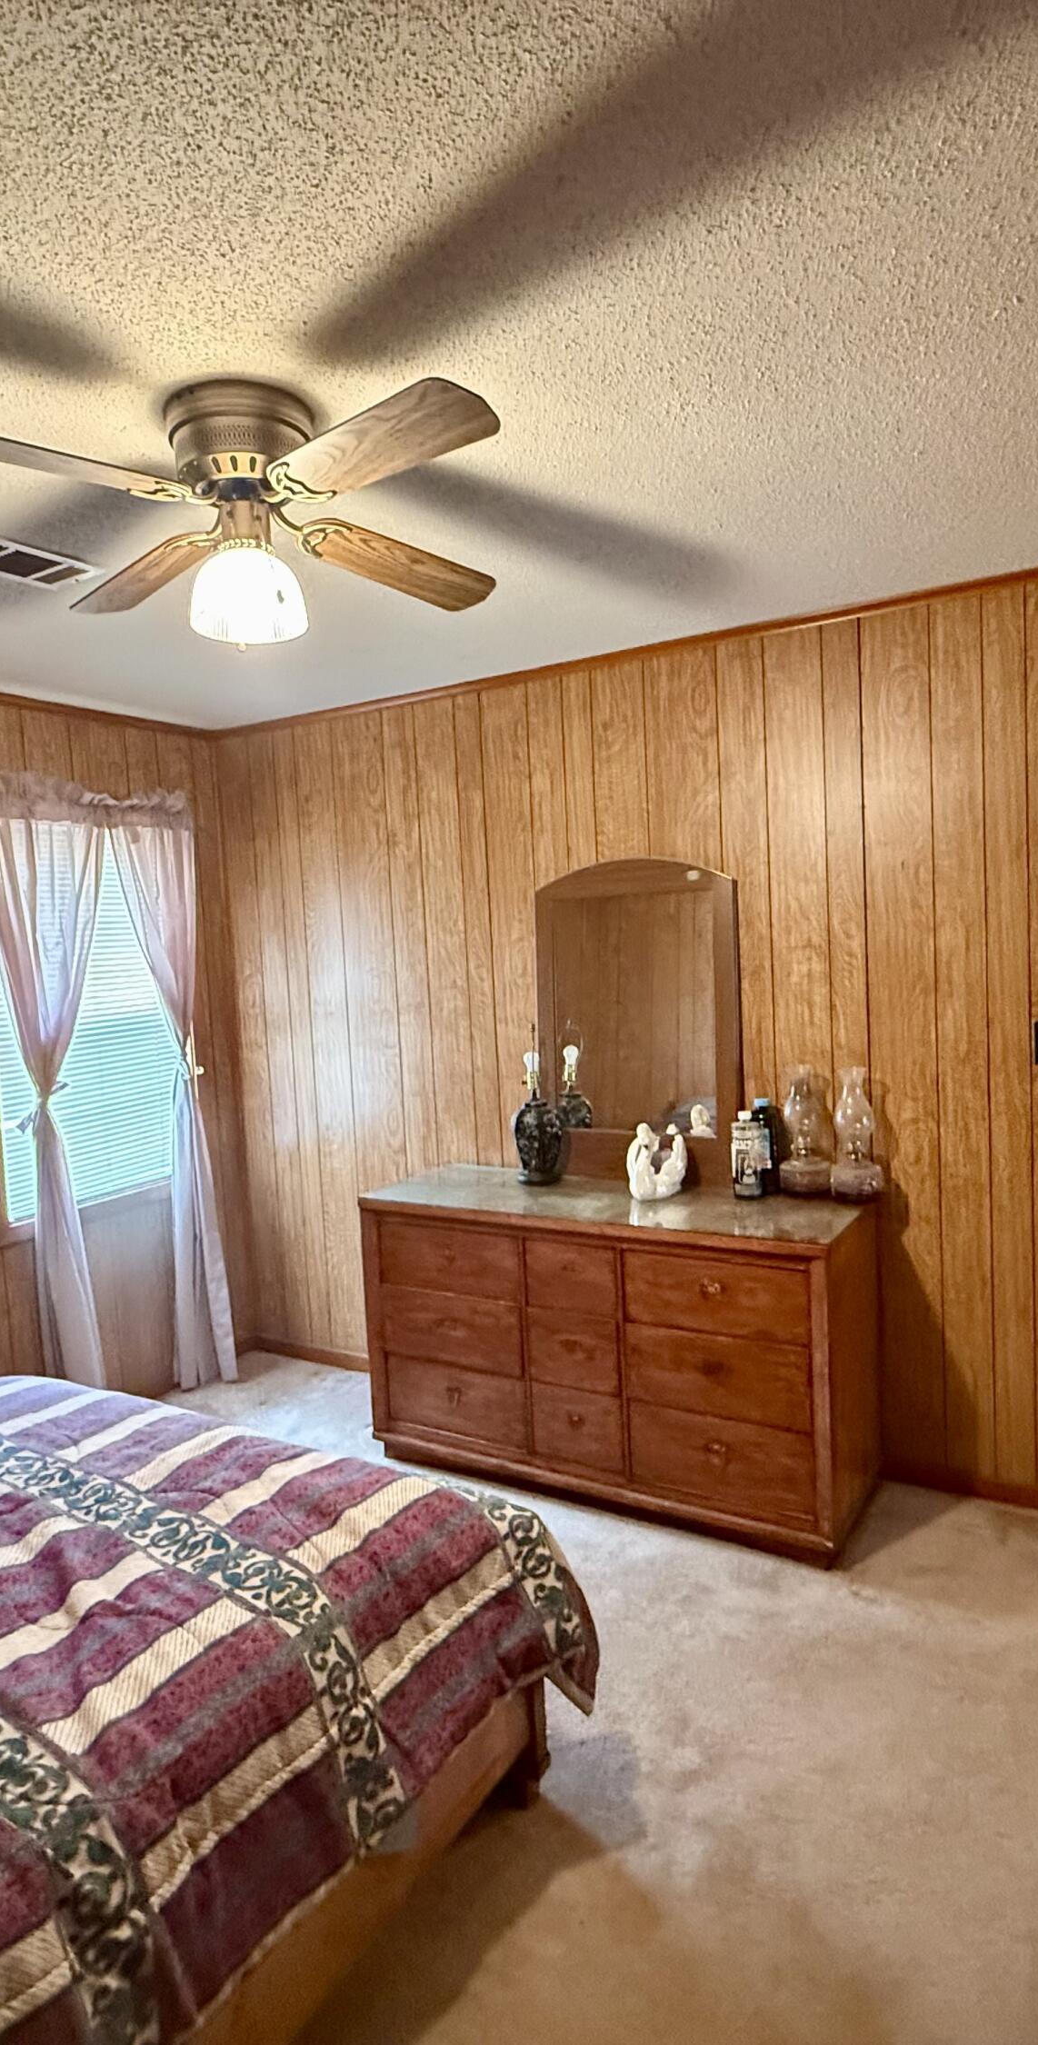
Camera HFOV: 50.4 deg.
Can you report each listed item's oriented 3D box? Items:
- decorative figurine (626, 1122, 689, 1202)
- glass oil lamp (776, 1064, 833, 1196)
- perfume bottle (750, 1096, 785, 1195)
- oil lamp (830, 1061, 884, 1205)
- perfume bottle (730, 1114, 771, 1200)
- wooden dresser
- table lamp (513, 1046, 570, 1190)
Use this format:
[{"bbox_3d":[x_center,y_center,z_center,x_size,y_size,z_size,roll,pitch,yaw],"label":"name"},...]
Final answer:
[{"bbox_3d":[0.398,0.400,3.196,0.170,0.208,0.125,-1,5,19],"label":"decorative figurine"},{"bbox_3d":[0.806,0.307,3.129,0.144,0.362,0.144,0,5,31],"label":"glass oil lamp"},{"bbox_3d":[0.703,0.355,3.190,0.088,0.268,0.078,-1,5,22],"label":"perfume bottle"},{"bbox_3d":[0.928,0.306,3.037,0.143,0.366,0.143,0,5,31],"label":"oil lamp"},{"bbox_3d":[0.648,0.376,3.137,0.090,0.240,0.080,-1,5,19],"label":"perfume bottle"},{"bbox_3d":[0.280,0.921,3.234,1.410,0.825,0.505,0,5,31],"label":"wooden dresser"},{"bbox_3d":[0.068,0.295,3.453,0.157,0.410,0.157,-3,5,0],"label":"table lamp"}]

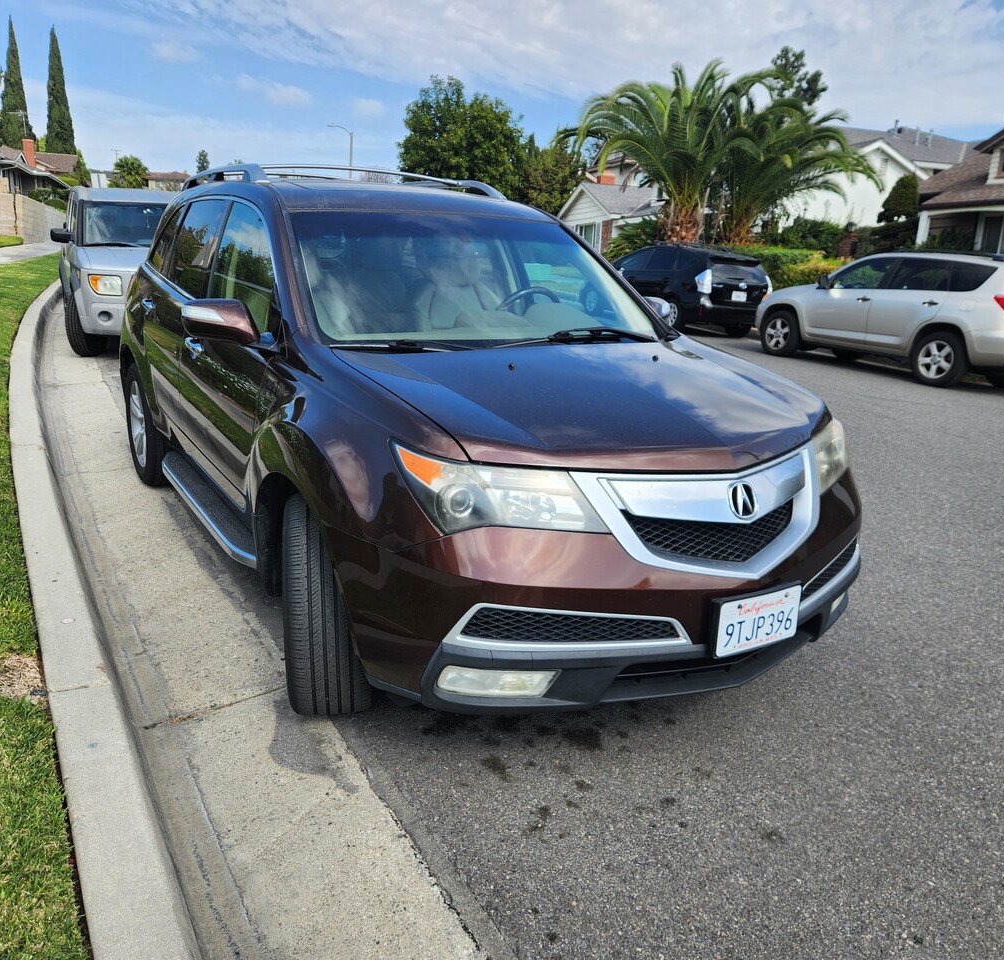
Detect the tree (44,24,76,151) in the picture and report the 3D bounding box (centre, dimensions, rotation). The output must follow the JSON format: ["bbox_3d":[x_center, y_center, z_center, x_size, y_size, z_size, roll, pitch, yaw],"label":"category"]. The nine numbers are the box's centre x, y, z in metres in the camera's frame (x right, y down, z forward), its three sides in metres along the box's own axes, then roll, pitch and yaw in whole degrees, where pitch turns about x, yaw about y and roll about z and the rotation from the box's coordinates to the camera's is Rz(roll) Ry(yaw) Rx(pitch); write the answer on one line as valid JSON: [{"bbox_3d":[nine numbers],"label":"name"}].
[{"bbox_3d":[-31.079,-24.962,59.639,2.000,12.273,2.000,-6,18,-30],"label":"tree"}]

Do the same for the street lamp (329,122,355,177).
[{"bbox_3d":[-12.538,-22.847,66.131,1.900,8.936,0.350,2,15,-1],"label":"street lamp"}]

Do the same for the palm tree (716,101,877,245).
[{"bbox_3d":[7.753,-8.340,24.645,5.200,4.865,5.200,8,16,17],"label":"palm tree"}]

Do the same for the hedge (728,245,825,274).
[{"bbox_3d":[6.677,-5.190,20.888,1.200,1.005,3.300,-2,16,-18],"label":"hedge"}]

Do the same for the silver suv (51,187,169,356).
[{"bbox_3d":[-4.400,-2.630,10.480,1.850,1.790,4.290,-6,18,-28],"label":"silver suv"}]

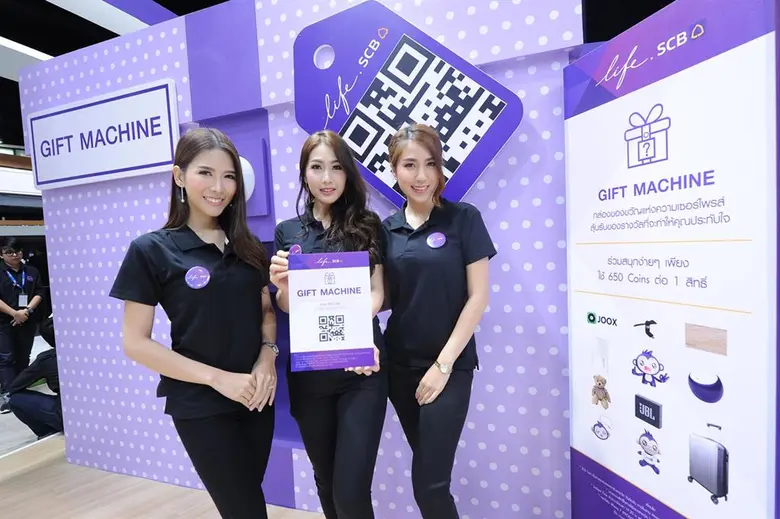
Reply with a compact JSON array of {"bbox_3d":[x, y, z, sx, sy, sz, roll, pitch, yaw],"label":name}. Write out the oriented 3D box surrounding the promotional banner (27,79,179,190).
[{"bbox_3d":[-1.591,-0.655,2.264,1.119,0.440,0.042,-2,3,20],"label":"promotional banner"}]

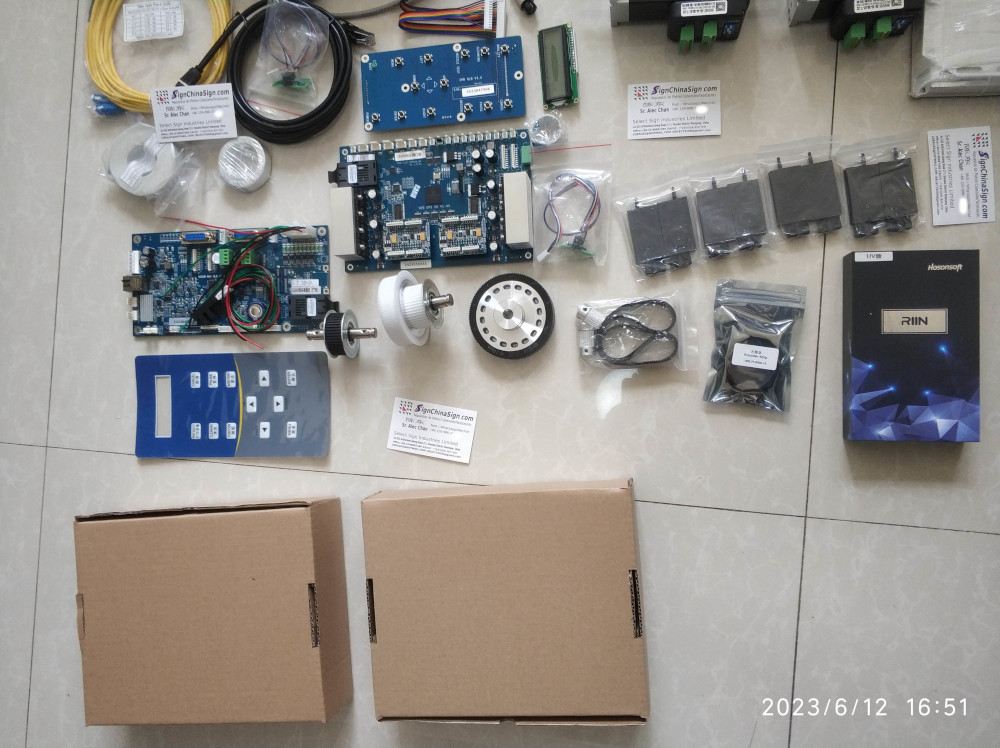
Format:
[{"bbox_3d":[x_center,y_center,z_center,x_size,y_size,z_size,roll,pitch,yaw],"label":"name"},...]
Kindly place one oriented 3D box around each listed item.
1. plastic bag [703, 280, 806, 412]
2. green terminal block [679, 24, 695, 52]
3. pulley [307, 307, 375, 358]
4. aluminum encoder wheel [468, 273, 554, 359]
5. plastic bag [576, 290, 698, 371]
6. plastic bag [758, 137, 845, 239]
[{"bbox_3d":[0.243,-0.028,0.744,0.086,0.019,0.120,7,90,9],"label":"plastic bag"},{"bbox_3d":[0.177,-0.317,0.736,0.012,0.024,0.015,3,90,9],"label":"green terminal block"},{"bbox_3d":[-0.162,-0.042,0.794,0.075,0.050,0.050,-1,89,9],"label":"pulley"},{"bbox_3d":[0.011,-0.057,0.767,0.081,0.032,0.081,0,89,9],"label":"aluminum encoder wheel"},{"bbox_3d":[0.134,-0.039,0.764,0.115,0.014,0.075,-3,89,9],"label":"plastic bag"},{"bbox_3d":[0.288,-0.176,0.739,0.070,0.018,0.092,-7,88,9],"label":"plastic bag"}]

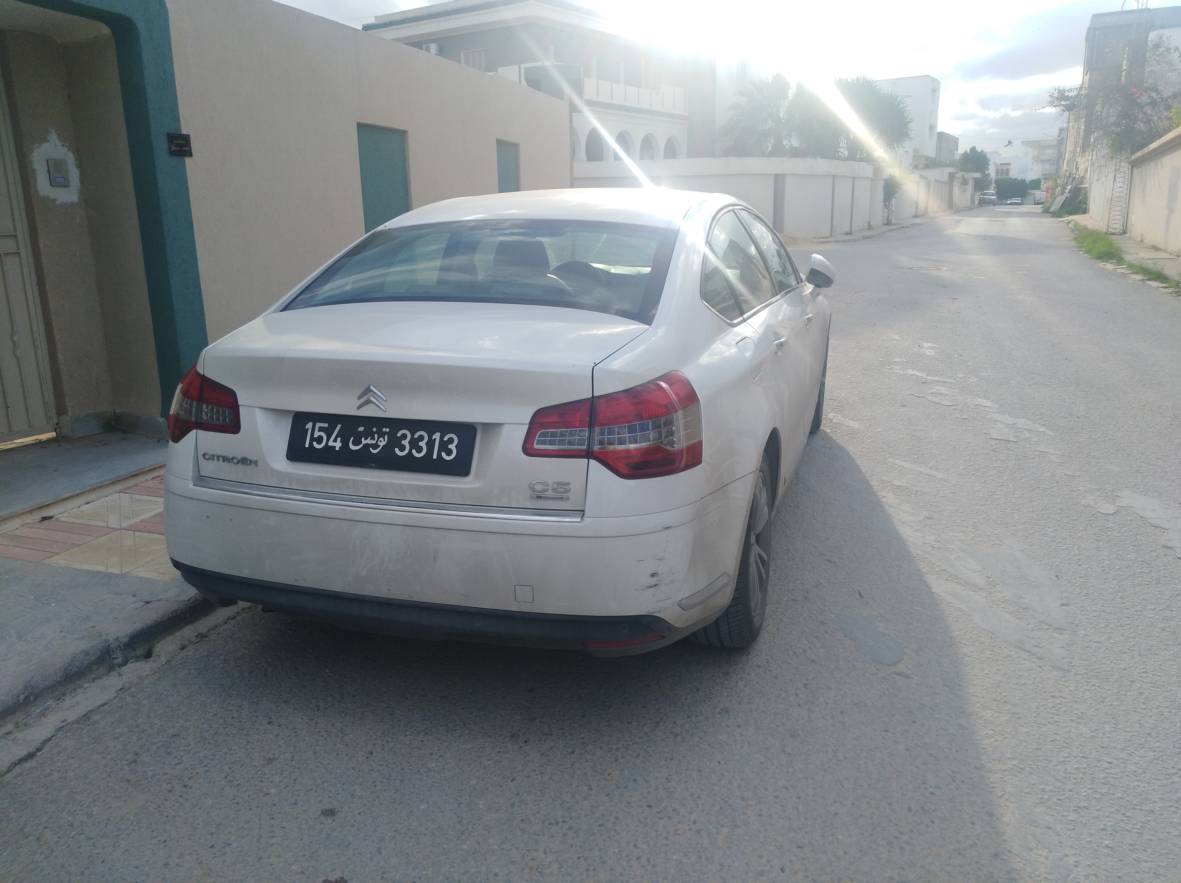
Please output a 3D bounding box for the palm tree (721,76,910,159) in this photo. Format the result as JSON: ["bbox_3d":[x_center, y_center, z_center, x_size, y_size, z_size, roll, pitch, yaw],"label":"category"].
[{"bbox_3d":[8.801,-11.354,34.819,7.100,5.750,4.800,3,15,13],"label":"palm tree"}]

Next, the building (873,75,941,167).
[{"bbox_3d":[24.619,-24.546,74.079,7.500,9.800,8.500,7,16,27],"label":"building"}]

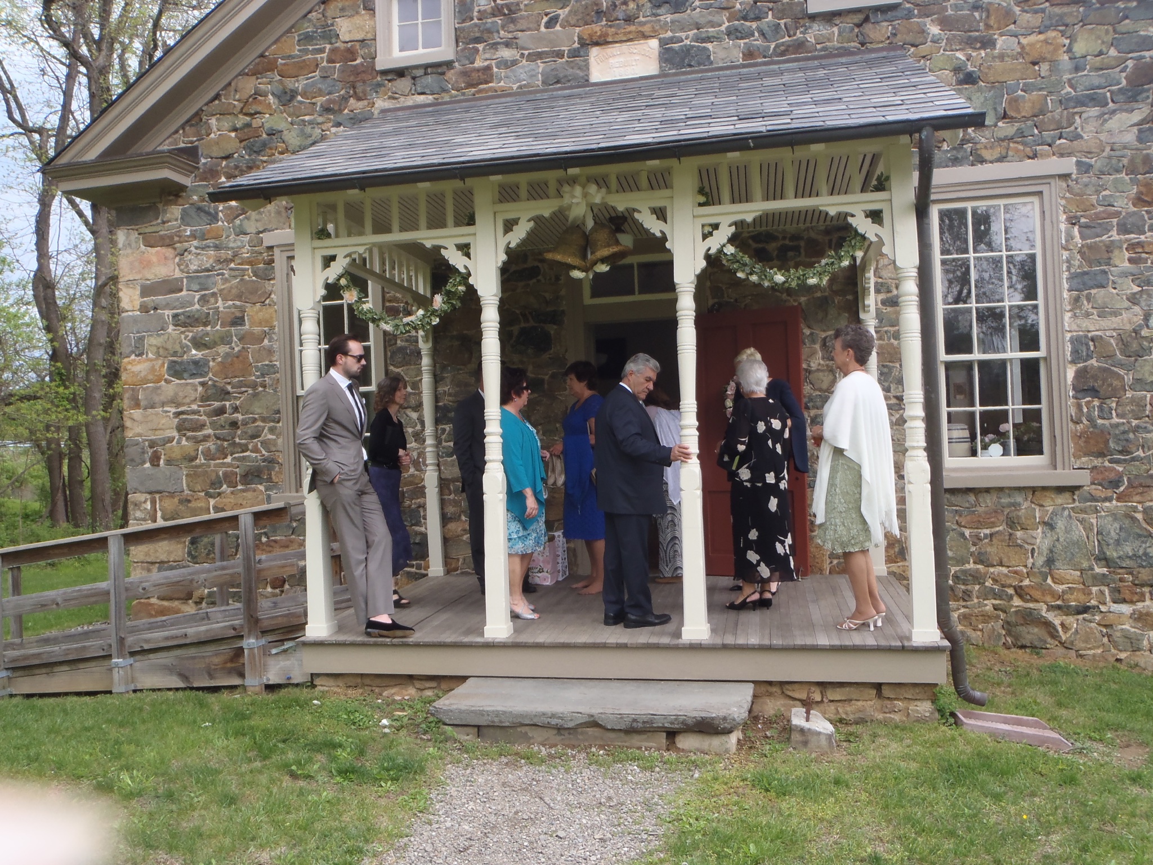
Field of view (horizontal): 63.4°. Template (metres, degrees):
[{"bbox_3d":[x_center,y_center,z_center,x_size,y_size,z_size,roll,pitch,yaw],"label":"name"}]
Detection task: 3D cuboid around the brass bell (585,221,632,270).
[{"bbox_3d":[0.161,-1.120,5.469,0.285,0.240,0.285,-20,-8,11],"label":"brass bell"}]

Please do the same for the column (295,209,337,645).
[{"bbox_3d":[-1.629,-0.084,5.800,0.141,2.666,0.141,-2,-1,12],"label":"column"}]

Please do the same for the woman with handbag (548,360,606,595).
[{"bbox_3d":[0.010,0.323,6.921,0.380,1.699,0.450,-2,0,-28],"label":"woman with handbag"}]

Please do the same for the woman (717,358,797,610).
[{"bbox_3d":[1.192,0.327,6.153,0.490,1.626,0.370,-2,0,-22],"label":"woman"}]

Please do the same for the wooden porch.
[{"bbox_3d":[0.349,1.280,6.377,3.754,0.240,2.252,-2,0,11],"label":"wooden porch"}]

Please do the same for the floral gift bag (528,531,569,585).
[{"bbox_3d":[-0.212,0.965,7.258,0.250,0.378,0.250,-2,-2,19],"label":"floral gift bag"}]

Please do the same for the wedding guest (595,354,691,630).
[{"bbox_3d":[0.403,0.346,5.706,0.600,1.660,0.540,-2,-1,-2],"label":"wedding guest"}]

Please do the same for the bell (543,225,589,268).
[{"bbox_3d":[-0.053,-1.080,5.457,0.265,0.245,0.265,19,11,0],"label":"bell"}]

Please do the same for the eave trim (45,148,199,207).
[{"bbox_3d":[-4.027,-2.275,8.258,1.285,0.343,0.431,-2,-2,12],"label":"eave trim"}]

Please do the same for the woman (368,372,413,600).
[{"bbox_3d":[-1.323,0.409,6.668,0.310,1.647,0.430,-2,0,8],"label":"woman"}]

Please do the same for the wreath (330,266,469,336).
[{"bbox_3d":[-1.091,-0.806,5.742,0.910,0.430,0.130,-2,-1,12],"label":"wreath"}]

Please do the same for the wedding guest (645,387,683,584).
[{"bbox_3d":[0.748,0.402,7.504,0.440,1.570,0.460,-3,-1,34],"label":"wedding guest"}]

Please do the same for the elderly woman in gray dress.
[{"bbox_3d":[1.590,0.257,5.337,0.460,1.720,0.480,-3,-2,28],"label":"elderly woman in gray dress"}]

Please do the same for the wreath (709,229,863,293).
[{"bbox_3d":[1.200,-0.960,5.260,0.860,0.320,0.130,-2,-1,12],"label":"wreath"}]

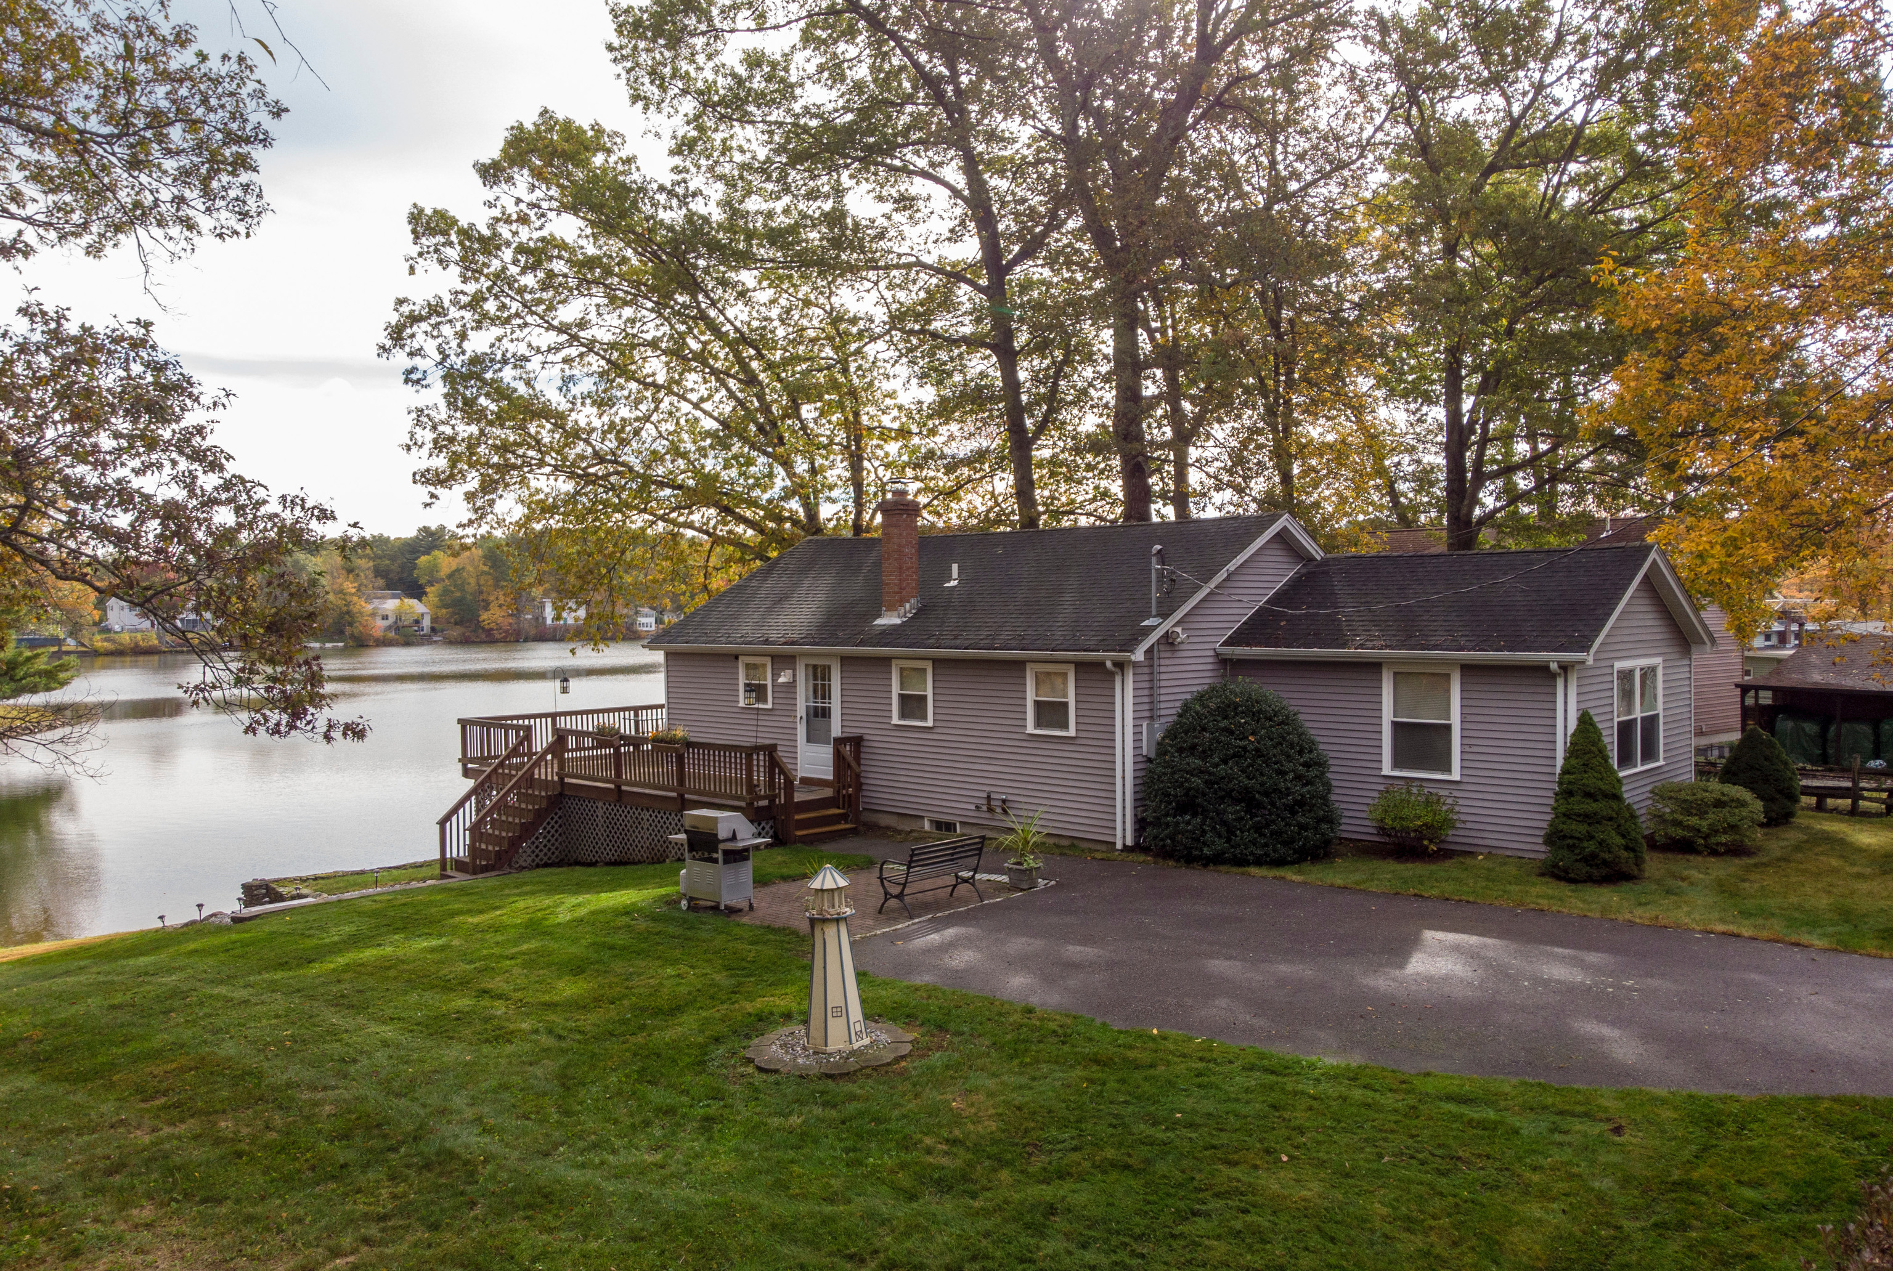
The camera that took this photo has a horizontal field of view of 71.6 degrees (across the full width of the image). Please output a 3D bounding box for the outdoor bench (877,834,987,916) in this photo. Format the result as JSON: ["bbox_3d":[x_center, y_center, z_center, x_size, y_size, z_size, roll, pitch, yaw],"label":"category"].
[{"bbox_3d":[-0.165,2.736,15.106,0.580,0.810,1.230,1,1,43],"label":"outdoor bench"}]

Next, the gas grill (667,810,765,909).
[{"bbox_3d":[-2.627,2.606,15.532,1.340,1.130,0.570,1,1,39],"label":"gas grill"}]

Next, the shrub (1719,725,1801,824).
[{"bbox_3d":[12.901,2.167,20.739,1.300,1.570,1.300,0,1,32],"label":"shrub"}]

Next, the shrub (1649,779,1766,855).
[{"bbox_3d":[10.625,2.489,18.345,1.600,1.000,1.450,0,1,30],"label":"shrub"}]

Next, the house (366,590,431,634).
[{"bbox_3d":[-112.640,-4.563,270.000,13.200,9.000,9.500,0,1,-20],"label":"house"}]

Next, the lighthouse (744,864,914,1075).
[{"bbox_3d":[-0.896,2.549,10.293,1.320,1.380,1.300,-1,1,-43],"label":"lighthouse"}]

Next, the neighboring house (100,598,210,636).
[{"bbox_3d":[-147.928,-3.589,245.000,18.500,7.200,9.000,-1,1,-45],"label":"neighboring house"}]

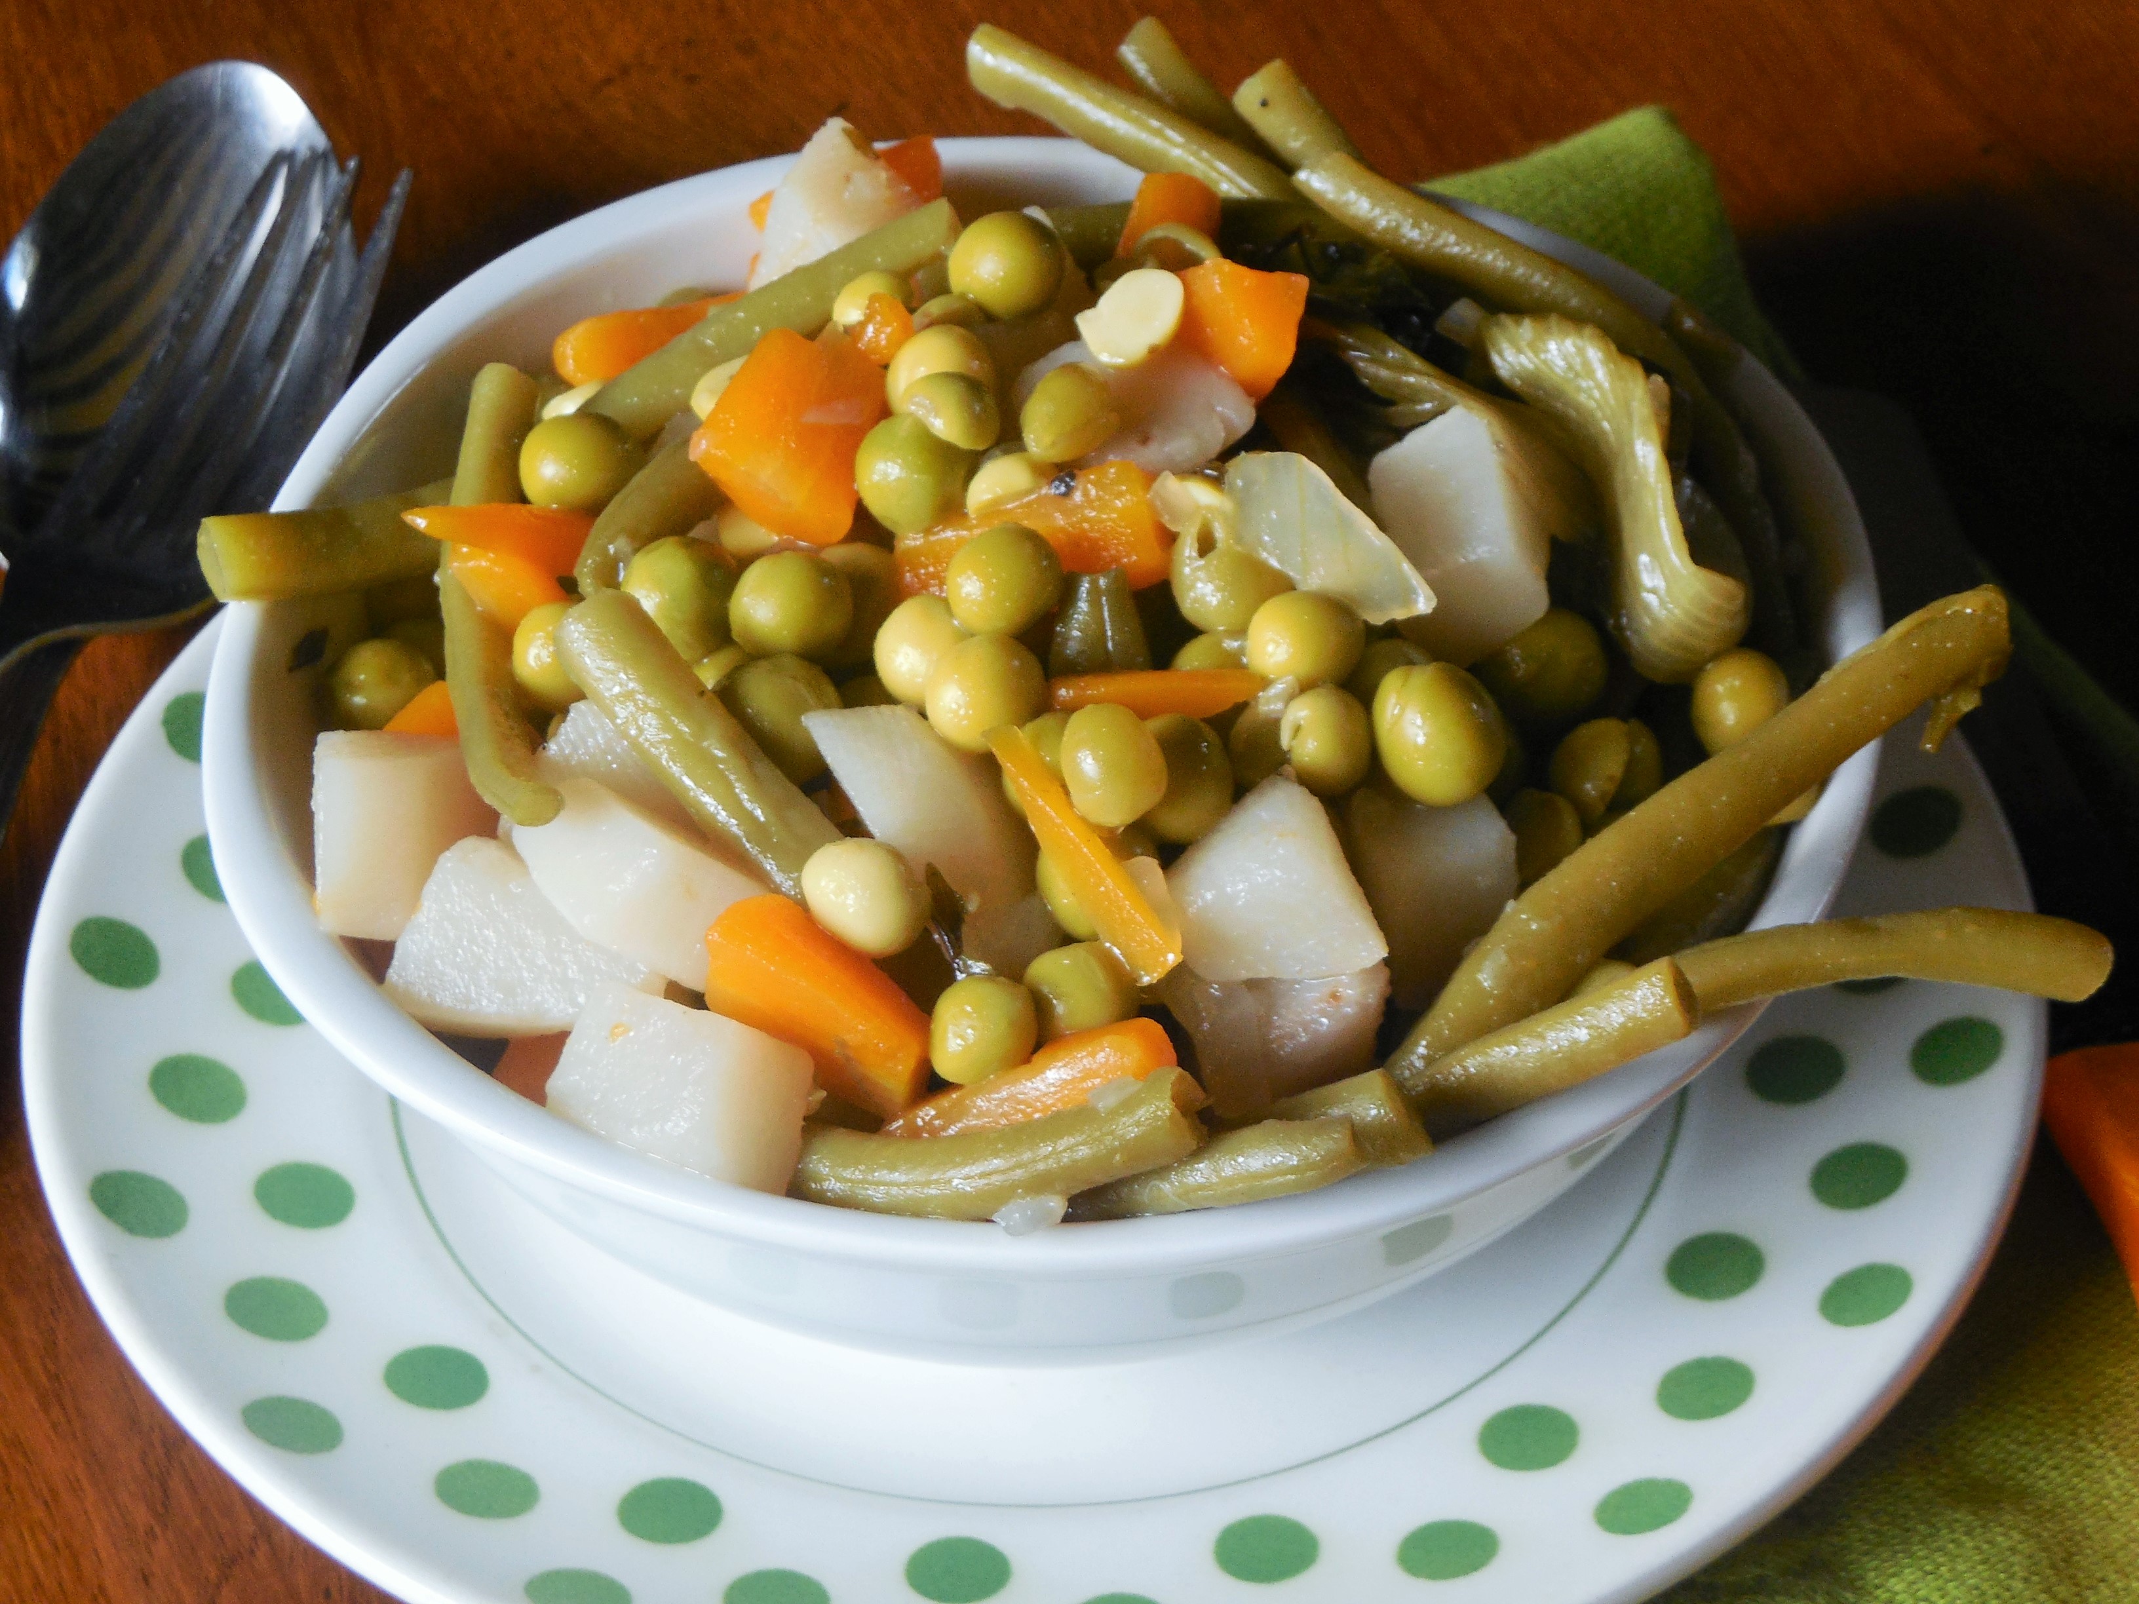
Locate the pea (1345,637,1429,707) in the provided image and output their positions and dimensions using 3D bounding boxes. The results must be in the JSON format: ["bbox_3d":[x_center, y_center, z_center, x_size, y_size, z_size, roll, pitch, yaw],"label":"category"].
[{"bbox_3d":[0.025,-0.009,0.467,0.008,0.008,0.008,-1,43,0],"label":"pea"}]

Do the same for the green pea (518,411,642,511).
[{"bbox_3d":[-0.042,-0.029,0.493,0.010,0.009,0.010,-1,43,0],"label":"green pea"}]

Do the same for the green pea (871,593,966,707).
[{"bbox_3d":[-0.012,-0.013,0.489,0.010,0.010,0.010,0,43,0],"label":"green pea"}]

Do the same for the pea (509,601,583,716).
[{"bbox_3d":[-0.041,-0.012,0.476,0.009,0.009,0.009,-1,43,0],"label":"pea"}]

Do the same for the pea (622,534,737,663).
[{"bbox_3d":[-0.034,-0.018,0.503,0.010,0.011,0.010,0,43,0],"label":"pea"}]

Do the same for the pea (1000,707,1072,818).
[{"bbox_3d":[-0.001,-0.003,0.487,0.009,0.009,0.009,0,43,0],"label":"pea"}]

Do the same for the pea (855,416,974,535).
[{"bbox_3d":[-0.013,-0.028,0.500,0.010,0.011,0.010,0,43,0],"label":"pea"}]

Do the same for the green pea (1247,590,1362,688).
[{"bbox_3d":[0.019,-0.013,0.460,0.009,0.008,0.009,-1,43,0],"label":"green pea"}]

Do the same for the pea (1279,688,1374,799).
[{"bbox_3d":[0.020,-0.005,0.457,0.007,0.009,0.008,-1,43,0],"label":"pea"}]

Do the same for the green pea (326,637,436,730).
[{"bbox_3d":[-0.058,-0.010,0.489,0.009,0.008,0.009,-1,43,0],"label":"green pea"}]

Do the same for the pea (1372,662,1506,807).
[{"bbox_3d":[0.031,-0.006,0.483,0.011,0.012,0.011,0,43,0],"label":"pea"}]

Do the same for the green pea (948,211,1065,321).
[{"bbox_3d":[-0.006,-0.048,0.517,0.010,0.010,0.010,0,43,0],"label":"green pea"}]

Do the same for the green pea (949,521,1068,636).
[{"bbox_3d":[-0.005,-0.018,0.459,0.009,0.009,0.009,-1,43,0],"label":"green pea"}]

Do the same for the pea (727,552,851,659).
[{"bbox_3d":[-0.022,-0.016,0.470,0.010,0.009,0.009,-1,43,0],"label":"pea"}]

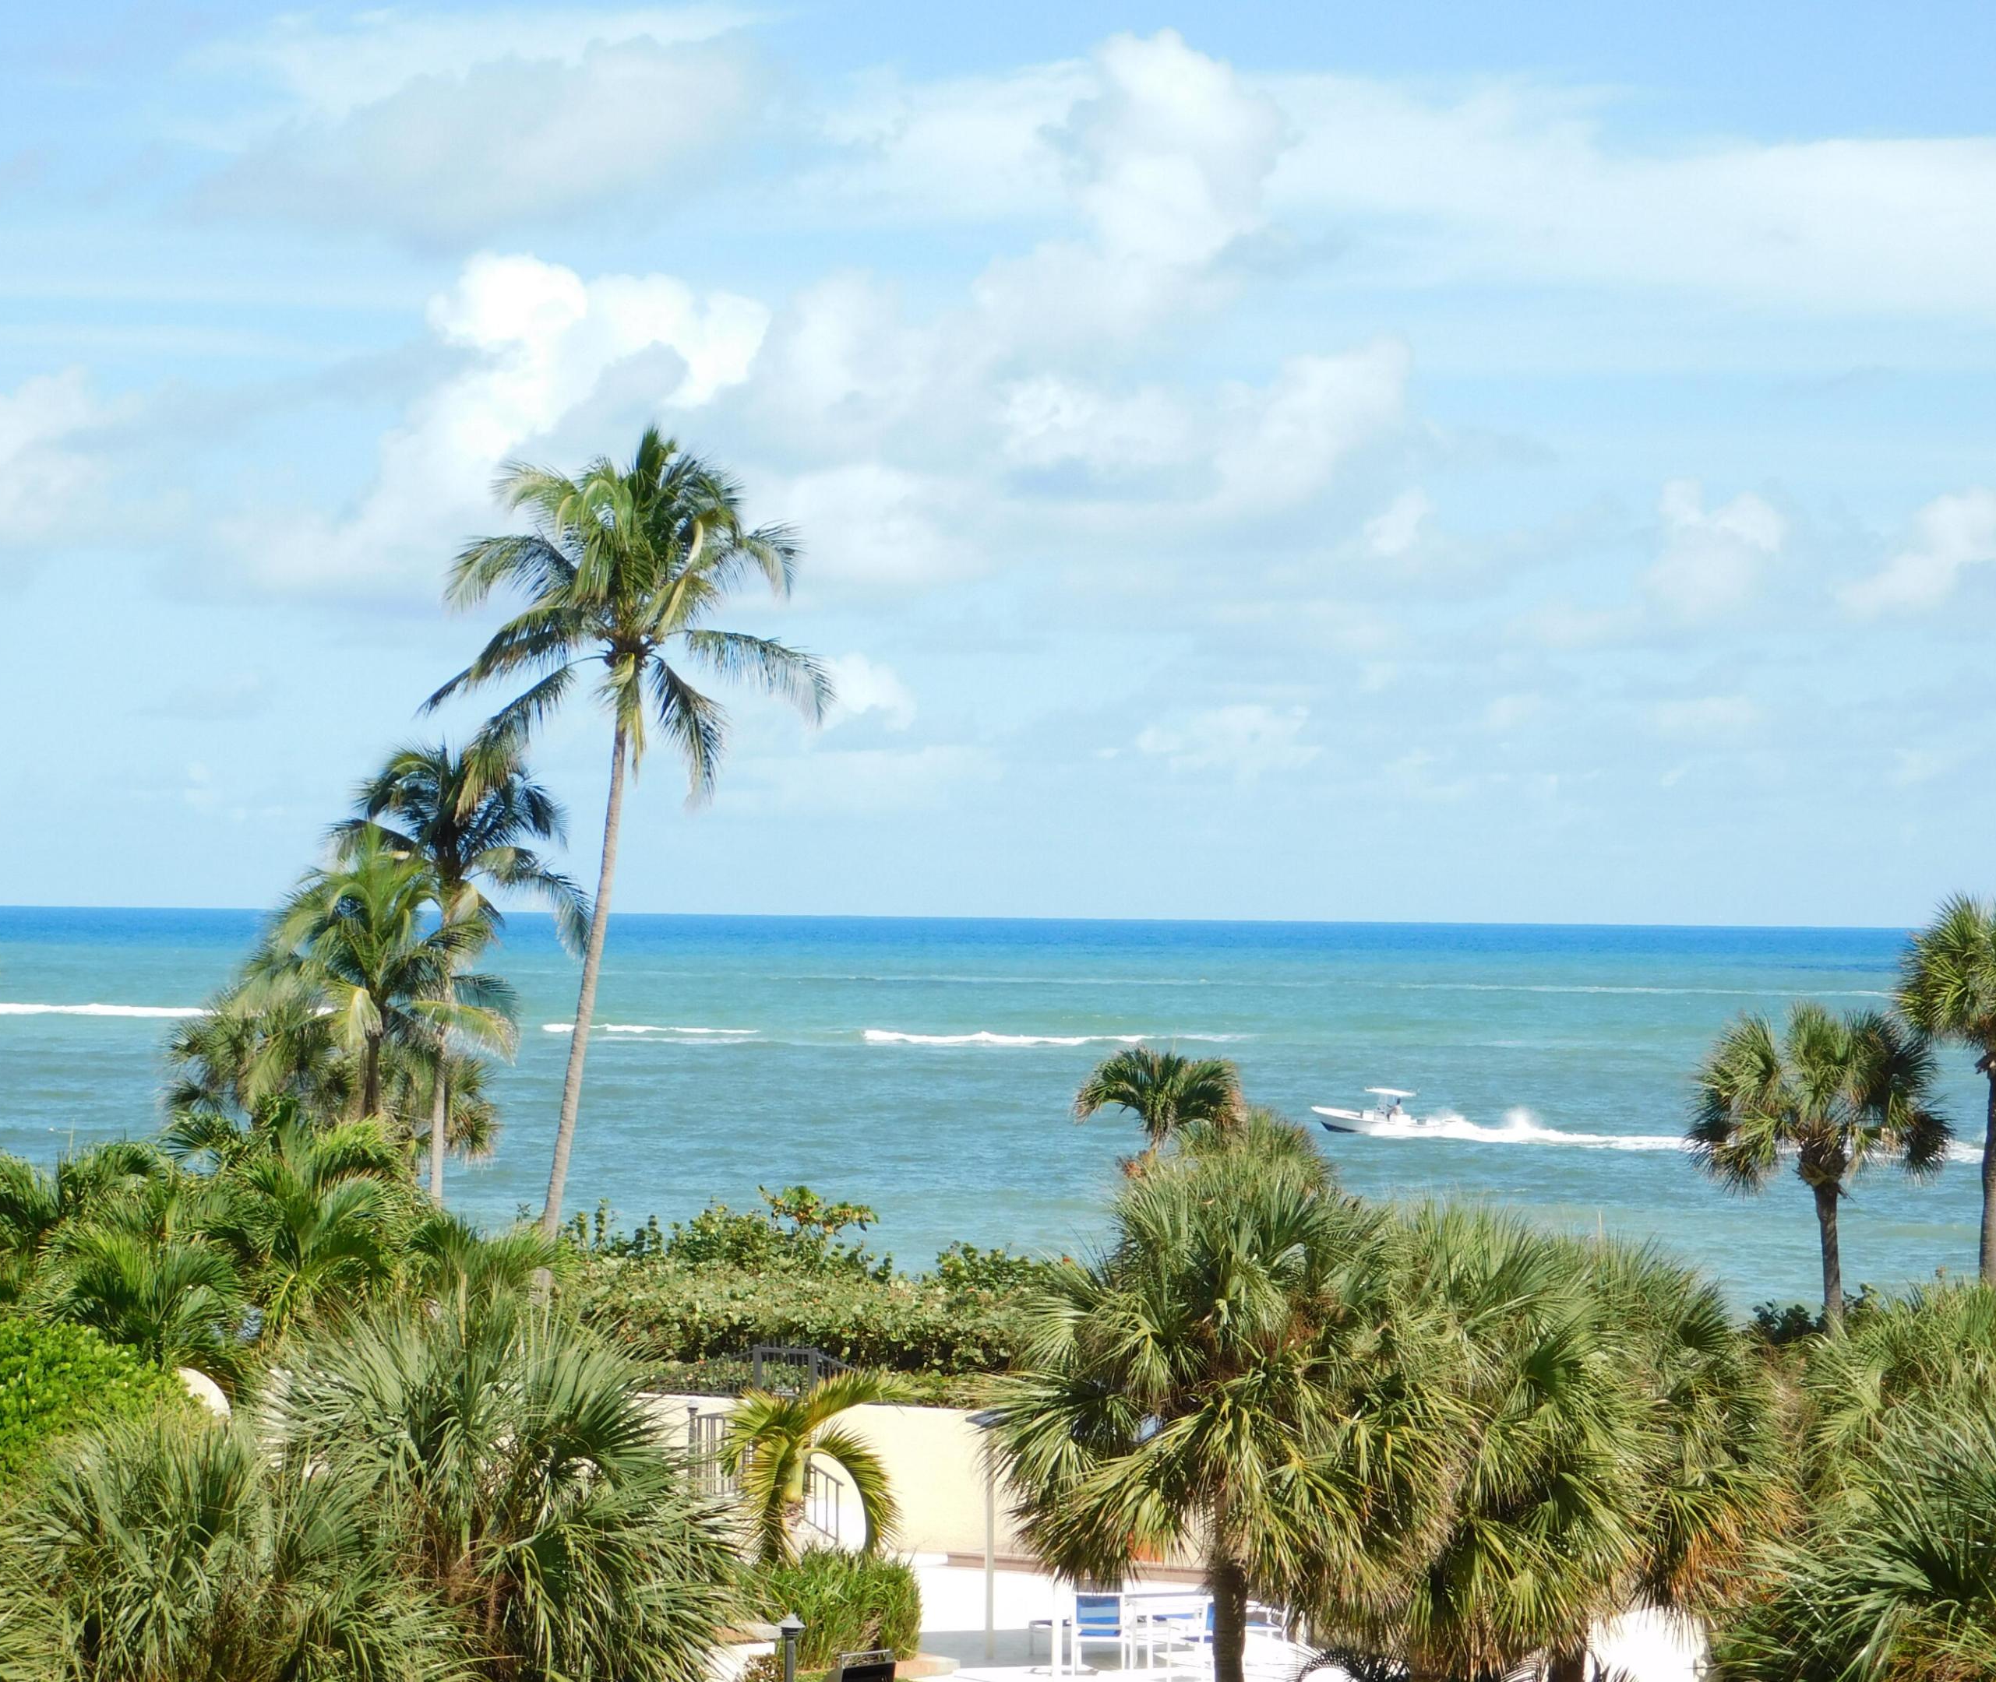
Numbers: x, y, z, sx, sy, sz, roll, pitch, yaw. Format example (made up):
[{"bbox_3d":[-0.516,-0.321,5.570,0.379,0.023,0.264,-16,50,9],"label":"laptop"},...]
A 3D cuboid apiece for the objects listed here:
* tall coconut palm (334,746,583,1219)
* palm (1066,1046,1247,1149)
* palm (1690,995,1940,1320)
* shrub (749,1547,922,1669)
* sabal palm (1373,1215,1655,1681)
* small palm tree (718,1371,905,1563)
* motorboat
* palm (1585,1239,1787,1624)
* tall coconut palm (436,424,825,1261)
[{"bbox_3d":[-9.551,2.810,103.947,4.450,9.300,4.400,1,-1,0],"label":"tall coconut palm"},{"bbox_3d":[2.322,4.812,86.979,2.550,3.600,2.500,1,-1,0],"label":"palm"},{"bbox_3d":[12.074,4.916,86.971,3.800,5.050,3.700,1,-1,0],"label":"palm"},{"bbox_3d":[-1.863,8.794,67.492,1.970,1.400,1.700,1,-1,0],"label":"shrub"},{"bbox_3d":[5.153,6.385,59.970,3.150,5.300,3.100,1,-1,0],"label":"sabal palm"},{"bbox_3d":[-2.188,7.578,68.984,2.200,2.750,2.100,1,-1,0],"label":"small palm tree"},{"bbox_3d":[19.171,14.004,305.000,6.600,2.600,2.400,5,2,30],"label":"motorboat"},{"bbox_3d":[7.156,6.609,62.973,2.600,4.700,2.600,1,-1,0],"label":"palm"},{"bbox_3d":[-5.809,0.265,91.924,6.200,13.300,6.000,1,-1,0],"label":"tall coconut palm"}]

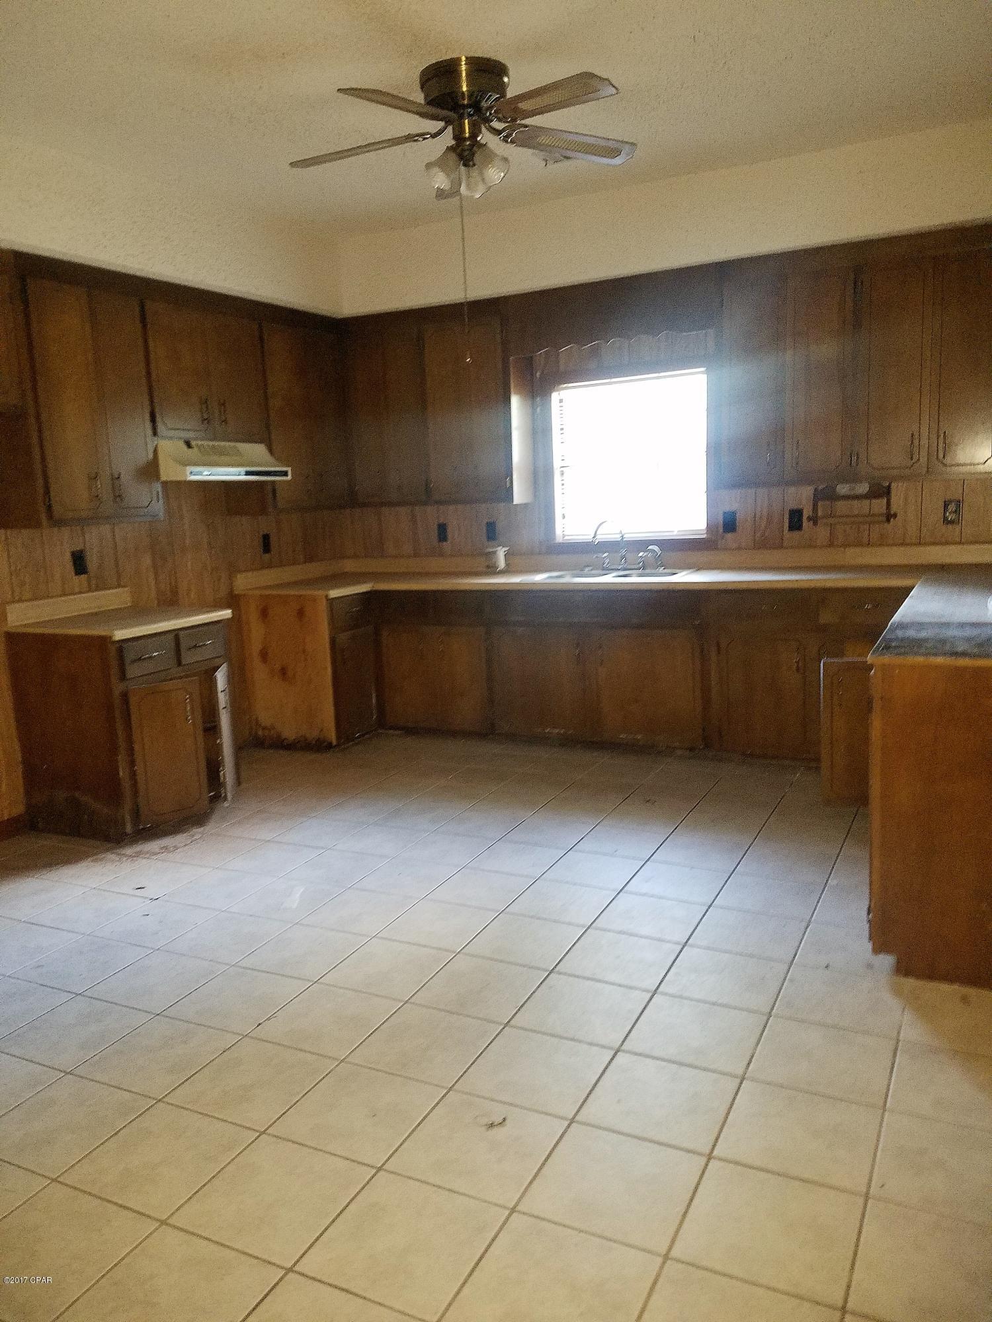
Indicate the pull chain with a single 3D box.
[{"bbox_3d":[-0.110,-1.397,3.593,0.012,0.629,0.012,3,11,28],"label":"pull chain"}]

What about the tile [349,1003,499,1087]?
[{"bbox_3d":[-0.178,0.991,2.567,0.306,0.010,0.304,2,11,26],"label":"tile"}]

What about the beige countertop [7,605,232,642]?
[{"bbox_3d":[-1.693,-0.169,4.522,0.650,0.040,0.700,2,11,26],"label":"beige countertop"}]

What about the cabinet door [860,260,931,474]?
[{"bbox_3d":[1.847,-1.338,4.594,0.306,0.925,0.020,3,11,28],"label":"cabinet door"}]

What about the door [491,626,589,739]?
[{"bbox_3d":[0.245,0.114,5.455,0.577,0.612,0.020,2,11,27],"label":"door"}]

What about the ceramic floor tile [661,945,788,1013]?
[{"bbox_3d":[0.655,0.911,2.830,0.303,0.010,0.303,2,10,26],"label":"ceramic floor tile"}]

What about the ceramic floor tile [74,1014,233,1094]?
[{"bbox_3d":[-0.866,1.016,2.557,0.302,0.010,0.302,2,11,26],"label":"ceramic floor tile"}]

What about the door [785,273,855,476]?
[{"bbox_3d":[1.588,-1.393,4.880,0.321,0.985,0.022,2,10,26],"label":"door"}]

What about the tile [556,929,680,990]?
[{"bbox_3d":[0.374,0.898,2.968,0.305,0.010,0.305,2,11,26],"label":"tile"}]

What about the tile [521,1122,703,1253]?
[{"bbox_3d":[0.242,1.060,2.009,0.303,0.010,0.303,2,10,26],"label":"tile"}]

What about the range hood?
[{"bbox_3d":[-1.488,-1.012,5.085,0.470,0.195,0.772,2,10,26],"label":"range hood"}]

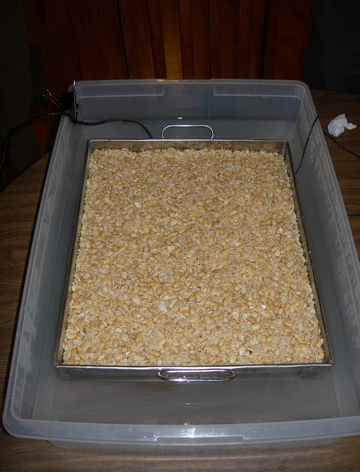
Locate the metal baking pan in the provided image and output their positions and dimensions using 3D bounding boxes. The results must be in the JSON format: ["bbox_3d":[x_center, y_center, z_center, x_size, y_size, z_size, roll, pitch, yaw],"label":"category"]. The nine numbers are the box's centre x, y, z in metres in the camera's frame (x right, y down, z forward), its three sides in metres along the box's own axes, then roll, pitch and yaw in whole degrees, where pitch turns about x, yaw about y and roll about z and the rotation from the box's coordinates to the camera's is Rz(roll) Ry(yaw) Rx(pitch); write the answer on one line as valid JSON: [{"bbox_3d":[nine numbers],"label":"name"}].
[{"bbox_3d":[0.017,0.017,0.836,0.360,0.060,0.429,0,52,-1],"label":"metal baking pan"}]

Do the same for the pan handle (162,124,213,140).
[{"bbox_3d":[0.015,-0.181,0.936,0.095,0.037,0.006,0,52,-1],"label":"pan handle"}]

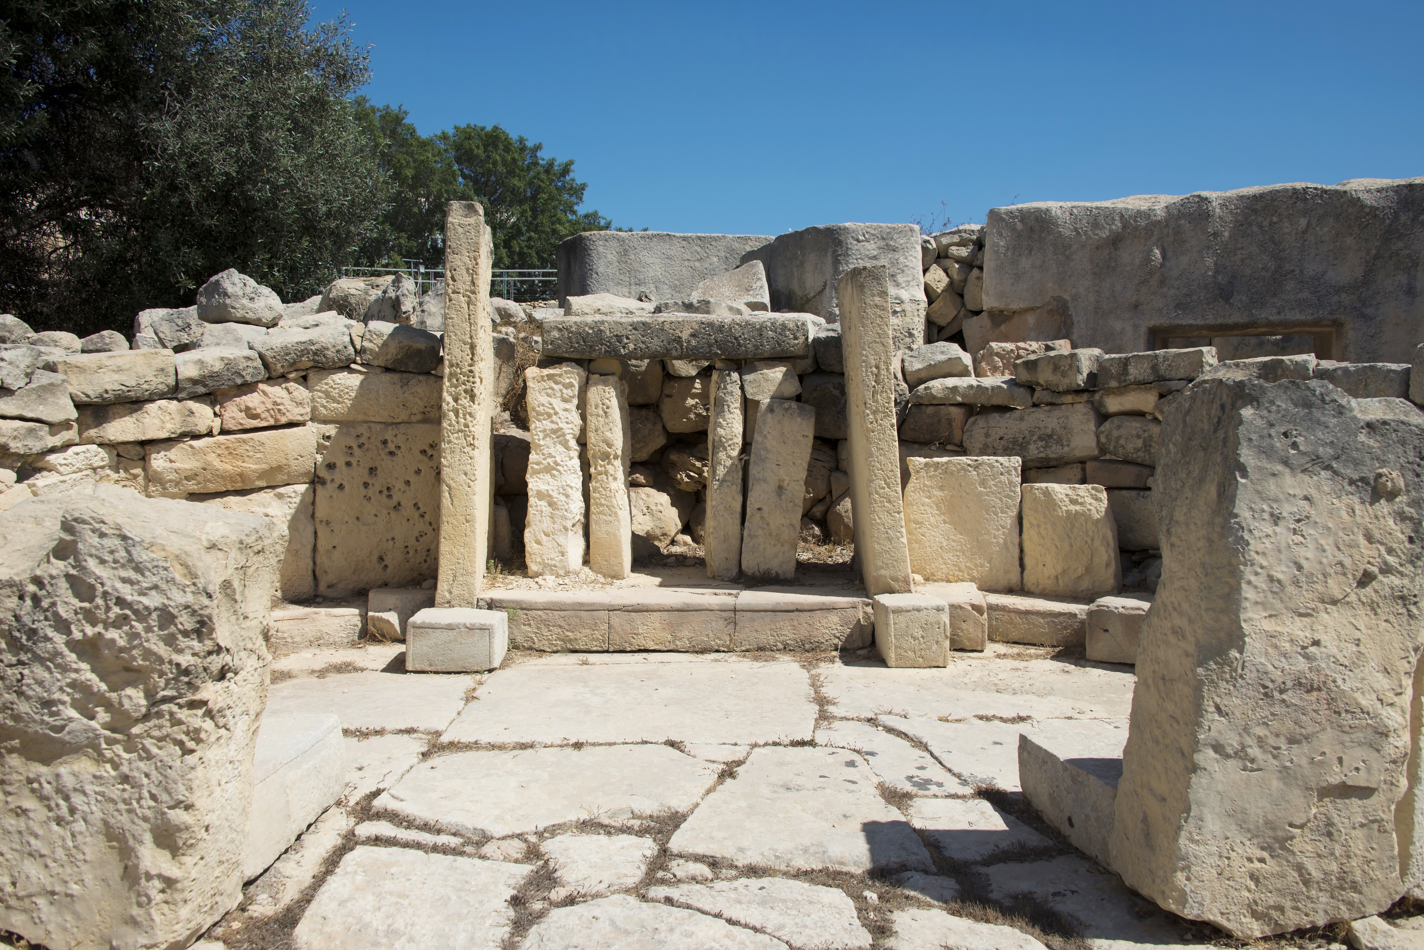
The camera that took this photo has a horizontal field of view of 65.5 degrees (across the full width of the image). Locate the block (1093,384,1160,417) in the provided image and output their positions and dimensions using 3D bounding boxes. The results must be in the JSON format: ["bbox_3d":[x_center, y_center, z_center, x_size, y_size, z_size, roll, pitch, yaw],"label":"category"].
[{"bbox_3d":[3.467,-0.614,9.250,0.492,0.227,0.380,-1,1,26],"label":"block"}]

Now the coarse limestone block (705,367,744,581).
[{"bbox_3d":[0.121,-0.014,9.856,0.280,1.860,0.380,0,2,8],"label":"coarse limestone block"}]

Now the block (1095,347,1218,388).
[{"bbox_3d":[3.756,-0.905,9.373,0.900,0.290,0.380,-2,1,33],"label":"block"}]

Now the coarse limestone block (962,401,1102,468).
[{"bbox_3d":[2.744,-0.333,9.500,1.093,0.486,0.450,-5,1,20],"label":"coarse limestone block"}]

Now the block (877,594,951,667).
[{"bbox_3d":[1.422,1.101,7.903,0.420,0.420,0.620,0,2,3],"label":"block"}]

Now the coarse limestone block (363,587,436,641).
[{"bbox_3d":[-2.482,1.120,8.950,0.487,0.316,0.650,0,2,-8],"label":"coarse limestone block"}]

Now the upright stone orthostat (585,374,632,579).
[{"bbox_3d":[-1.025,0.020,10.930,0.370,1.950,0.400,0,0,-3],"label":"upright stone orthostat"}]

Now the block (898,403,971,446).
[{"bbox_3d":[2.048,-0.463,10.290,0.620,0.370,0.450,0,2,3],"label":"block"}]

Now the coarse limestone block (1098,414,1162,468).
[{"bbox_3d":[3.464,-0.286,9.200,0.502,0.420,0.450,1,2,20],"label":"coarse limestone block"}]

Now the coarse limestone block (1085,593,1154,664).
[{"bbox_3d":[3.045,1.131,8.150,0.480,0.400,0.550,1,2,26],"label":"coarse limestone block"}]

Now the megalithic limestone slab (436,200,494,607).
[{"bbox_3d":[-1.783,-0.477,7.980,0.300,2.860,0.450,1,3,0],"label":"megalithic limestone slab"}]

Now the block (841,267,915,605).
[{"bbox_3d":[1.222,-0.327,8.250,0.290,2.380,0.420,-5,3,-6],"label":"block"}]

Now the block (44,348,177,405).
[{"bbox_3d":[-4.824,-0.793,8.927,0.930,0.380,0.450,-6,5,-25],"label":"block"}]

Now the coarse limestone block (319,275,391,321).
[{"bbox_3d":[-3.394,-1.674,10.600,0.680,0.410,0.550,0,2,-15],"label":"coarse limestone block"}]

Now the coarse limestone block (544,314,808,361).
[{"bbox_3d":[-0.340,-1.360,11.100,2.620,0.430,0.650,0,0,0],"label":"coarse limestone block"}]

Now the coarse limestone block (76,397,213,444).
[{"bbox_3d":[-4.409,-0.417,8.620,0.906,0.304,0.420,-1,2,-36],"label":"coarse limestone block"}]

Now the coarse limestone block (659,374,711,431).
[{"bbox_3d":[-0.250,-0.790,12.200,0.620,0.630,0.500,0,0,0],"label":"coarse limestone block"}]

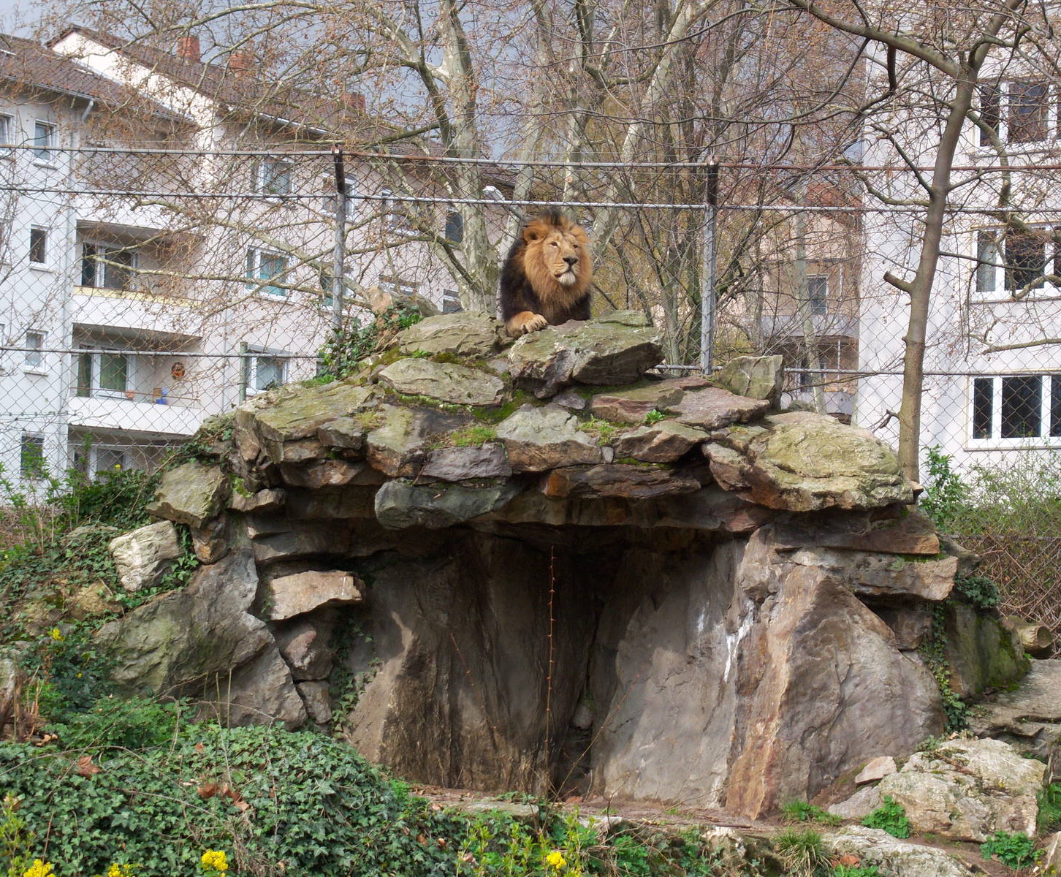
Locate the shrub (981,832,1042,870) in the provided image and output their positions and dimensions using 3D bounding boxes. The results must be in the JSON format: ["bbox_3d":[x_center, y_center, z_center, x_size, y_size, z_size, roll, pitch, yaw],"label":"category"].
[{"bbox_3d":[2.345,2.008,17.800,0.300,0.190,0.260,1,-3,0],"label":"shrub"}]

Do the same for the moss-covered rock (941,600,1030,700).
[{"bbox_3d":[2.591,1.206,20.800,0.500,0.570,0.450,2,-3,-11],"label":"moss-covered rock"}]

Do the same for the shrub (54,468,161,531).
[{"bbox_3d":[-2.495,0.353,21.500,0.620,0.390,0.500,1,-3,0],"label":"shrub"}]

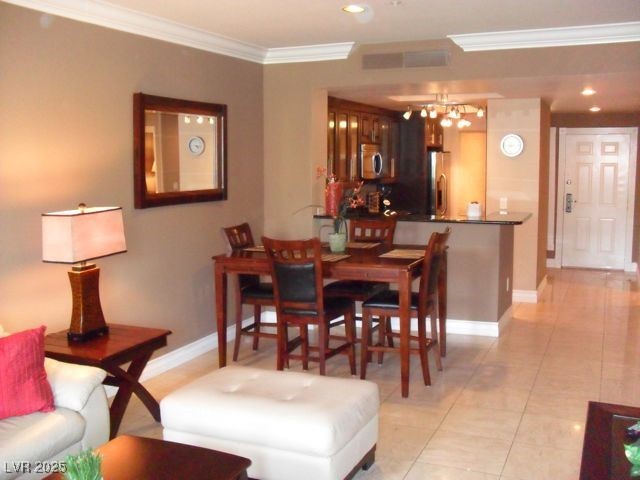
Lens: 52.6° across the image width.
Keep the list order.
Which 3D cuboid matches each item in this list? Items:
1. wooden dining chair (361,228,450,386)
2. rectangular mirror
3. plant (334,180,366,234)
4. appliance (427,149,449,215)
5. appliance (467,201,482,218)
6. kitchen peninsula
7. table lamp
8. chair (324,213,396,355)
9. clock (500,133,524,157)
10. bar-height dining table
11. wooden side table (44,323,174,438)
[{"bbox_3d":[0.664,0.488,4.950,0.580,1.130,0.460,3,8,24],"label":"wooden dining chair"},{"bbox_3d":[-1.082,-0.709,5.221,0.060,0.830,1.150,3,8,24],"label":"rectangular mirror"},{"bbox_3d":[0.237,-0.270,5.245,0.270,0.460,0.250,3,8,24],"label":"plant"},{"bbox_3d":[1.581,-0.544,10.288,0.750,1.770,0.900,3,8,24],"label":"appliance"},{"bbox_3d":[1.563,-0.315,6.490,0.155,0.165,0.160,3,8,24],"label":"appliance"},{"bbox_3d":[1.102,0.269,6.803,2.050,1.075,1.180,3,8,24],"label":"kitchen peninsula"},{"bbox_3d":[-1.456,0.203,4.057,0.250,0.830,0.460,3,8,24],"label":"table lamp"},{"bbox_3d":[0.351,0.401,5.620,0.450,1.130,0.590,3,8,24],"label":"chair"},{"bbox_3d":[2.164,-1.074,7.299,0.268,0.268,0.045,3,8,24],"label":"clock"},{"bbox_3d":[0.101,0.547,5.327,1.590,0.920,1.080,3,8,24],"label":"bar-height dining table"},{"bbox_3d":[-1.386,0.898,4.101,0.630,0.560,0.630,3,8,24],"label":"wooden side table"}]

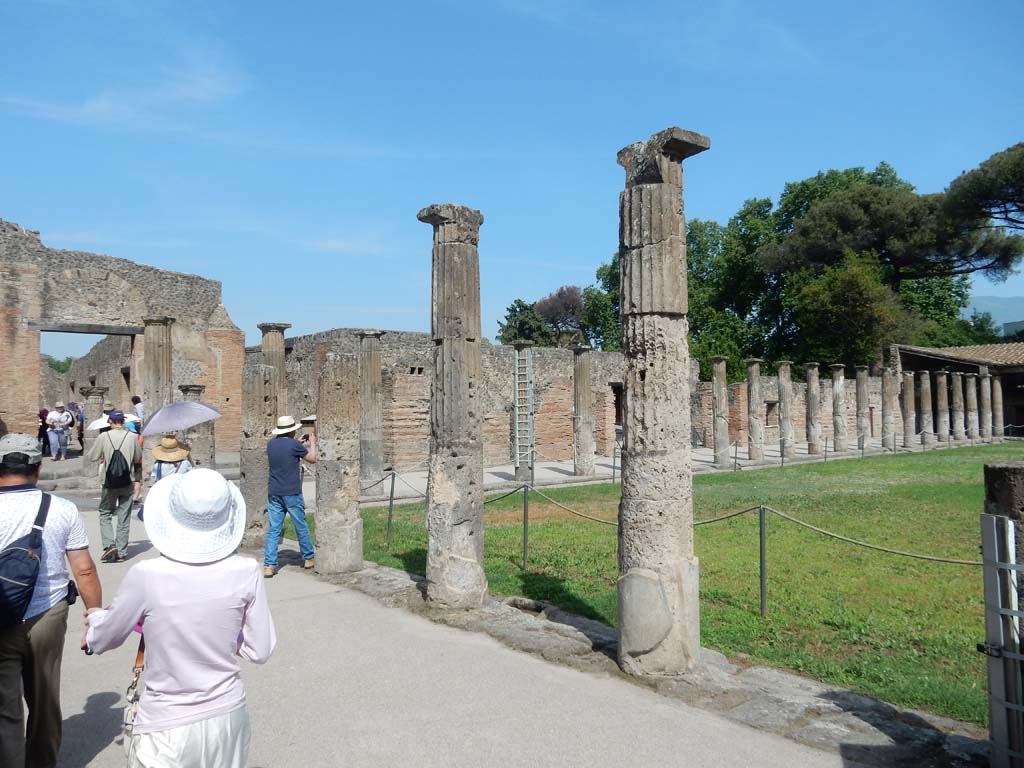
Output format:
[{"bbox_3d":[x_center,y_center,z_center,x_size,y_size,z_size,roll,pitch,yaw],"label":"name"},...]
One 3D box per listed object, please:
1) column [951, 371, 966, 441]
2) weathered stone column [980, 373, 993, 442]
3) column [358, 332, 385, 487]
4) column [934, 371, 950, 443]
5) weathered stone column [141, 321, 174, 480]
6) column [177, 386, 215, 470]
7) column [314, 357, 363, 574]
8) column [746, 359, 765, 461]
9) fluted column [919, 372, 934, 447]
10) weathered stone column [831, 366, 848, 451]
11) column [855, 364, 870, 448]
[{"bbox_3d":[23.302,1.242,38.569,0.550,3.500,0.550,1,-3,-41],"label":"column"},{"bbox_3d":[26.224,1.279,40.923,0.560,3.530,0.560,1,-3,-41],"label":"weathered stone column"},{"bbox_3d":[-2.976,0.608,15.759,0.560,3.500,0.560,0,-2,0],"label":"column"},{"bbox_3d":[21.657,1.205,37.159,0.550,3.500,0.550,1,-3,-41],"label":"column"},{"bbox_3d":[-6.309,0.564,13.173,0.550,3.500,0.550,1,-3,-41],"label":"weathered stone column"},{"bbox_3d":[-5.010,1.141,11.800,0.520,2.200,0.520,2,-2,-41],"label":"column"},{"bbox_3d":[-1.929,0.850,8.220,0.530,2.400,0.530,2,-2,-41],"label":"column"},{"bbox_3d":[8.414,0.877,25.545,0.560,3.490,0.560,1,-3,-41],"label":"column"},{"bbox_3d":[19.797,1.161,35.330,0.560,3.530,0.560,1,-3,-41],"label":"fluted column"},{"bbox_3d":[13.206,0.985,29.739,0.560,3.500,0.560,1,-3,-41],"label":"weathered stone column"},{"bbox_3d":[15.077,1.054,31.515,0.550,3.500,0.550,1,-3,-41],"label":"column"}]

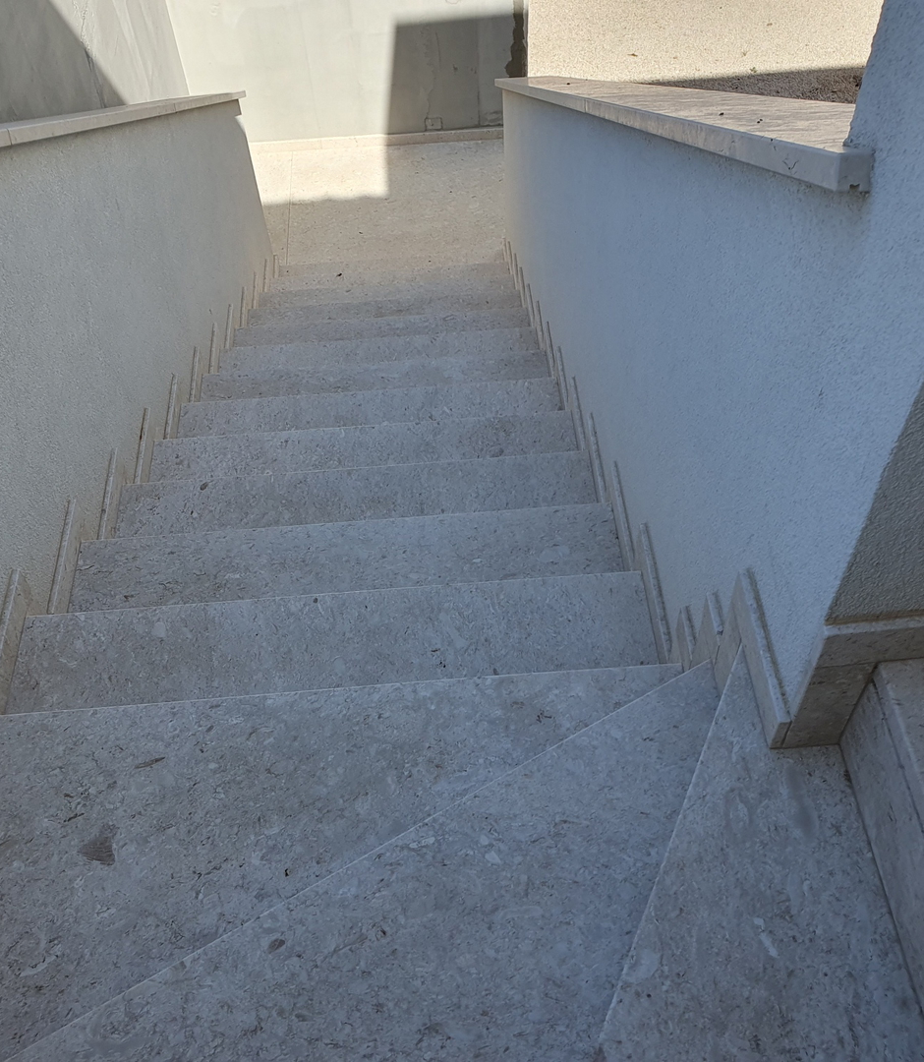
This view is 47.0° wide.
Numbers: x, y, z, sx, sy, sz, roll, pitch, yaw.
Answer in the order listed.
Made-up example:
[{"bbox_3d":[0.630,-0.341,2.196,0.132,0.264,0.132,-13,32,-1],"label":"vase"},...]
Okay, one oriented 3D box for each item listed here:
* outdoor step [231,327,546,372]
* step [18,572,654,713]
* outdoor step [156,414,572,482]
[{"bbox_3d":[-0.294,-0.529,3.877,1.160,0.167,0.318,-4,52,0],"label":"outdoor step"},{"bbox_3d":[-0.227,0.295,1.975,1.160,0.167,0.318,-4,52,0],"label":"step"},{"bbox_3d":[-0.261,-0.117,2.926,1.160,0.167,0.318,-4,52,0],"label":"outdoor step"}]

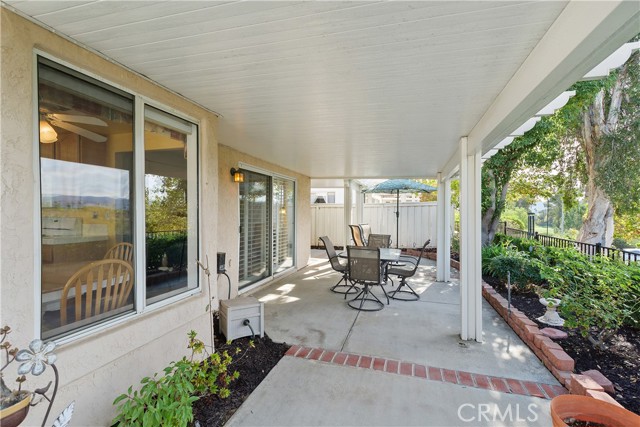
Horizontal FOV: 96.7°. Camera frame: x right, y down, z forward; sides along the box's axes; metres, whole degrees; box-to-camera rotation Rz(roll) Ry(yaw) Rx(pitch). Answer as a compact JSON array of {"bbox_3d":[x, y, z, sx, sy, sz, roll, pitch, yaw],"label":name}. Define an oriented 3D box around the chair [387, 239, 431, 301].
[{"bbox_3d":[1.452,0.905,4.667,0.690,0.910,0.570,0,0,19],"label":"chair"}]

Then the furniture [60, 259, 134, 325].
[{"bbox_3d":[-1.730,0.803,2.010,0.530,0.960,0.470,0,0,16],"label":"furniture"}]

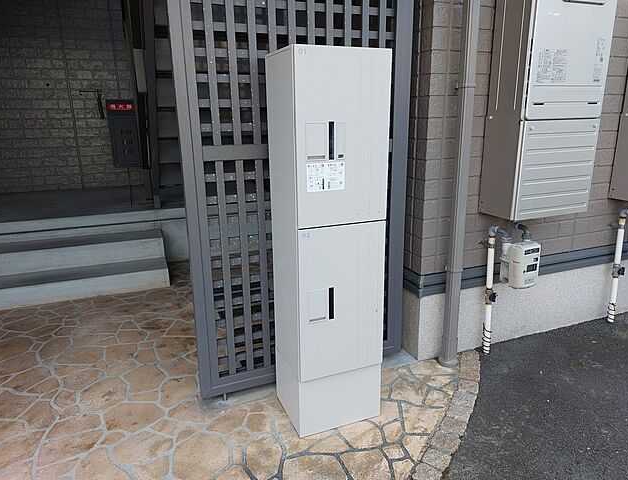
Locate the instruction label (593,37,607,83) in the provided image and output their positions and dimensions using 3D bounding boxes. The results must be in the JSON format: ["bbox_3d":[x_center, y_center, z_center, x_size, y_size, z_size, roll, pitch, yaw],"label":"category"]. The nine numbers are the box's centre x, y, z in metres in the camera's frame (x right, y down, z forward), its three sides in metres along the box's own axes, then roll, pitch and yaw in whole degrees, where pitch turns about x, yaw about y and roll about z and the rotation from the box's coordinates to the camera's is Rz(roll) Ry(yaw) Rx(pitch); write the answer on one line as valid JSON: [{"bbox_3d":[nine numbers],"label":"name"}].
[{"bbox_3d":[1.258,-0.791,1.954,0.051,0.181,0.008,-7,17,-22],"label":"instruction label"}]

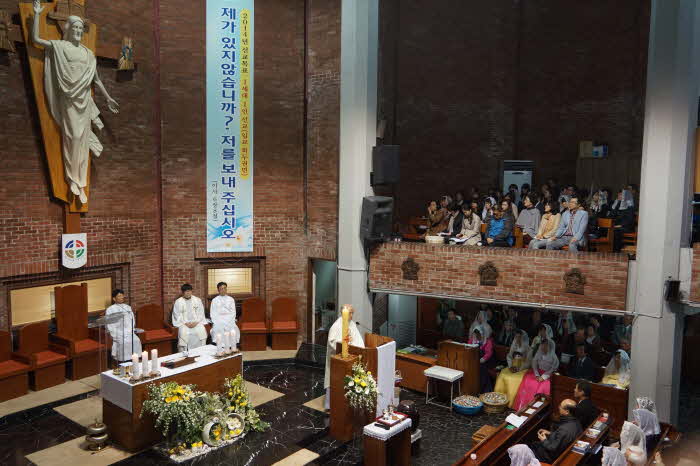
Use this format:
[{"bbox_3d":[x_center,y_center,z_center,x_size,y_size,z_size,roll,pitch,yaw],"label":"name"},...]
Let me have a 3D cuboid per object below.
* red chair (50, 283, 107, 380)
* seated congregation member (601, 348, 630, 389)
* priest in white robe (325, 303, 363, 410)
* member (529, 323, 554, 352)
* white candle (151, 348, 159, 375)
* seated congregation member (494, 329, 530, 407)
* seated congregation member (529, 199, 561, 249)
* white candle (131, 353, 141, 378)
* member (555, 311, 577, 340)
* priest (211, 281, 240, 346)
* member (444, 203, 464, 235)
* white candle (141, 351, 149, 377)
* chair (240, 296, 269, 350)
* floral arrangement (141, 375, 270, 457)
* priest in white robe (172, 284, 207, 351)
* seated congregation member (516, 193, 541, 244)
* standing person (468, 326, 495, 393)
[{"bbox_3d":[-4.820,1.754,9.625,0.591,1.478,0.680,4,6,35],"label":"red chair"},{"bbox_3d":[4.334,2.544,8.950,0.550,1.230,0.730,5,6,38],"label":"seated congregation member"},{"bbox_3d":[-0.074,1.960,8.516,0.500,1.690,0.640,4,6,37],"label":"priest in white robe"},{"bbox_3d":[3.831,2.438,10.855,0.500,1.270,0.700,4,6,33],"label":"member"},{"bbox_3d":[-2.705,1.783,7.550,0.080,0.320,0.080,-3,6,-37],"label":"white candle"},{"bbox_3d":[2.959,2.448,9.850,0.600,1.230,0.780,5,6,40],"label":"seated congregation member"},{"bbox_3d":[3.557,0.045,9.900,0.740,1.220,0.520,-2,6,-31],"label":"seated congregation member"},{"bbox_3d":[-2.894,1.803,7.350,0.080,0.320,0.080,-3,6,-37],"label":"white candle"},{"bbox_3d":[4.822,2.452,12.315,0.480,1.290,0.700,4,6,37],"label":"member"},{"bbox_3d":[-2.505,1.748,10.950,0.580,1.340,0.750,-1,5,-21],"label":"priest"},{"bbox_3d":[2.049,-0.021,10.611,0.473,1.152,0.739,4,6,37],"label":"member"},{"bbox_3d":[-2.800,1.791,7.440,0.080,0.320,0.080,-3,6,-37],"label":"white candle"},{"bbox_3d":[-1.978,1.889,11.366,0.552,1.005,0.591,0,5,-7],"label":"chair"},{"bbox_3d":[-1.994,2.490,7.643,0.700,0.770,1.550,5,6,38],"label":"floral arrangement"},{"bbox_3d":[-3.164,1.710,10.757,0.620,1.330,0.780,0,5,-12],"label":"priest in white robe"},{"bbox_3d":[3.321,-0.068,10.151,0.512,1.340,0.709,5,6,38],"label":"seated congregation member"},{"bbox_3d":[2.649,2.527,11.056,0.550,1.280,0.500,-4,7,-41],"label":"standing person"}]

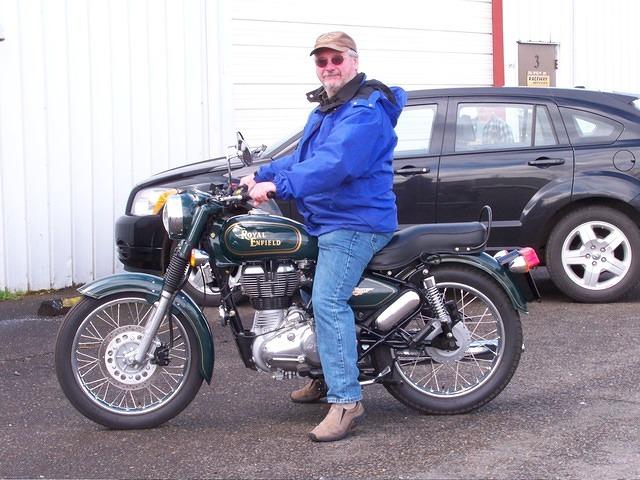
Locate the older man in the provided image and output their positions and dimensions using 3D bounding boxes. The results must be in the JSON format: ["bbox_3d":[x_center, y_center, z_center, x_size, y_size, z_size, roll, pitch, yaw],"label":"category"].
[{"bbox_3d":[0.024,-0.055,5.964,0.670,1.695,0.771,-2,5,-11],"label":"older man"}]

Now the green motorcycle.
[{"bbox_3d":[-0.074,0.188,5.951,2.142,1.218,0.812,-2,5,-8],"label":"green motorcycle"}]

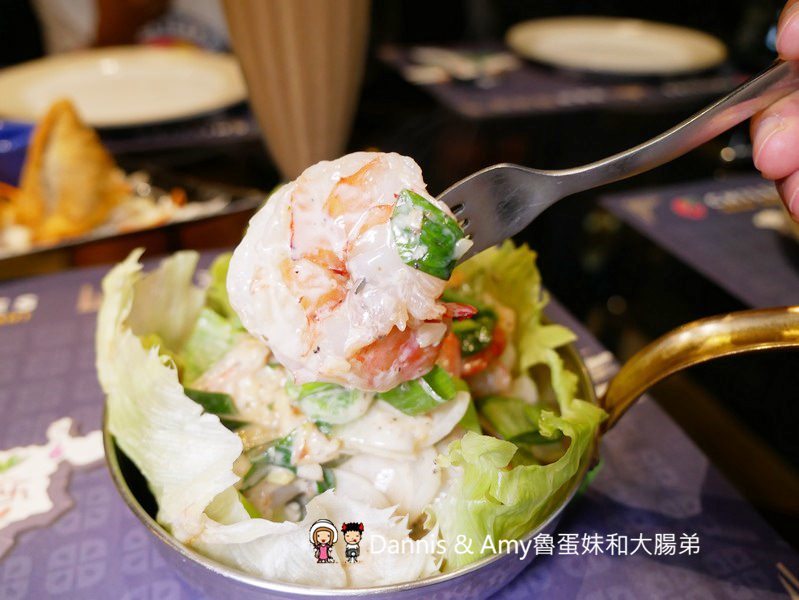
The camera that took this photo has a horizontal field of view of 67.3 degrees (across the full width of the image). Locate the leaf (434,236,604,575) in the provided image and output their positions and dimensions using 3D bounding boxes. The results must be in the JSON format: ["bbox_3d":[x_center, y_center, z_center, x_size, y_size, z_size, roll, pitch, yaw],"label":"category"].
[{"bbox_3d":[0.039,0.031,0.187,0.048,0.053,0.117,11,38,12],"label":"leaf"}]

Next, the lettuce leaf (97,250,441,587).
[{"bbox_3d":[-0.045,0.037,0.175,0.060,0.056,0.130,-29,47,-34],"label":"lettuce leaf"}]

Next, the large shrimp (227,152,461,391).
[{"bbox_3d":[-0.015,-0.008,0.168,0.060,0.056,0.046,2,37,0],"label":"large shrimp"}]

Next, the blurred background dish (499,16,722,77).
[{"bbox_3d":[0.242,-0.288,0.689,0.244,0.024,0.244,1,37,-1],"label":"blurred background dish"}]

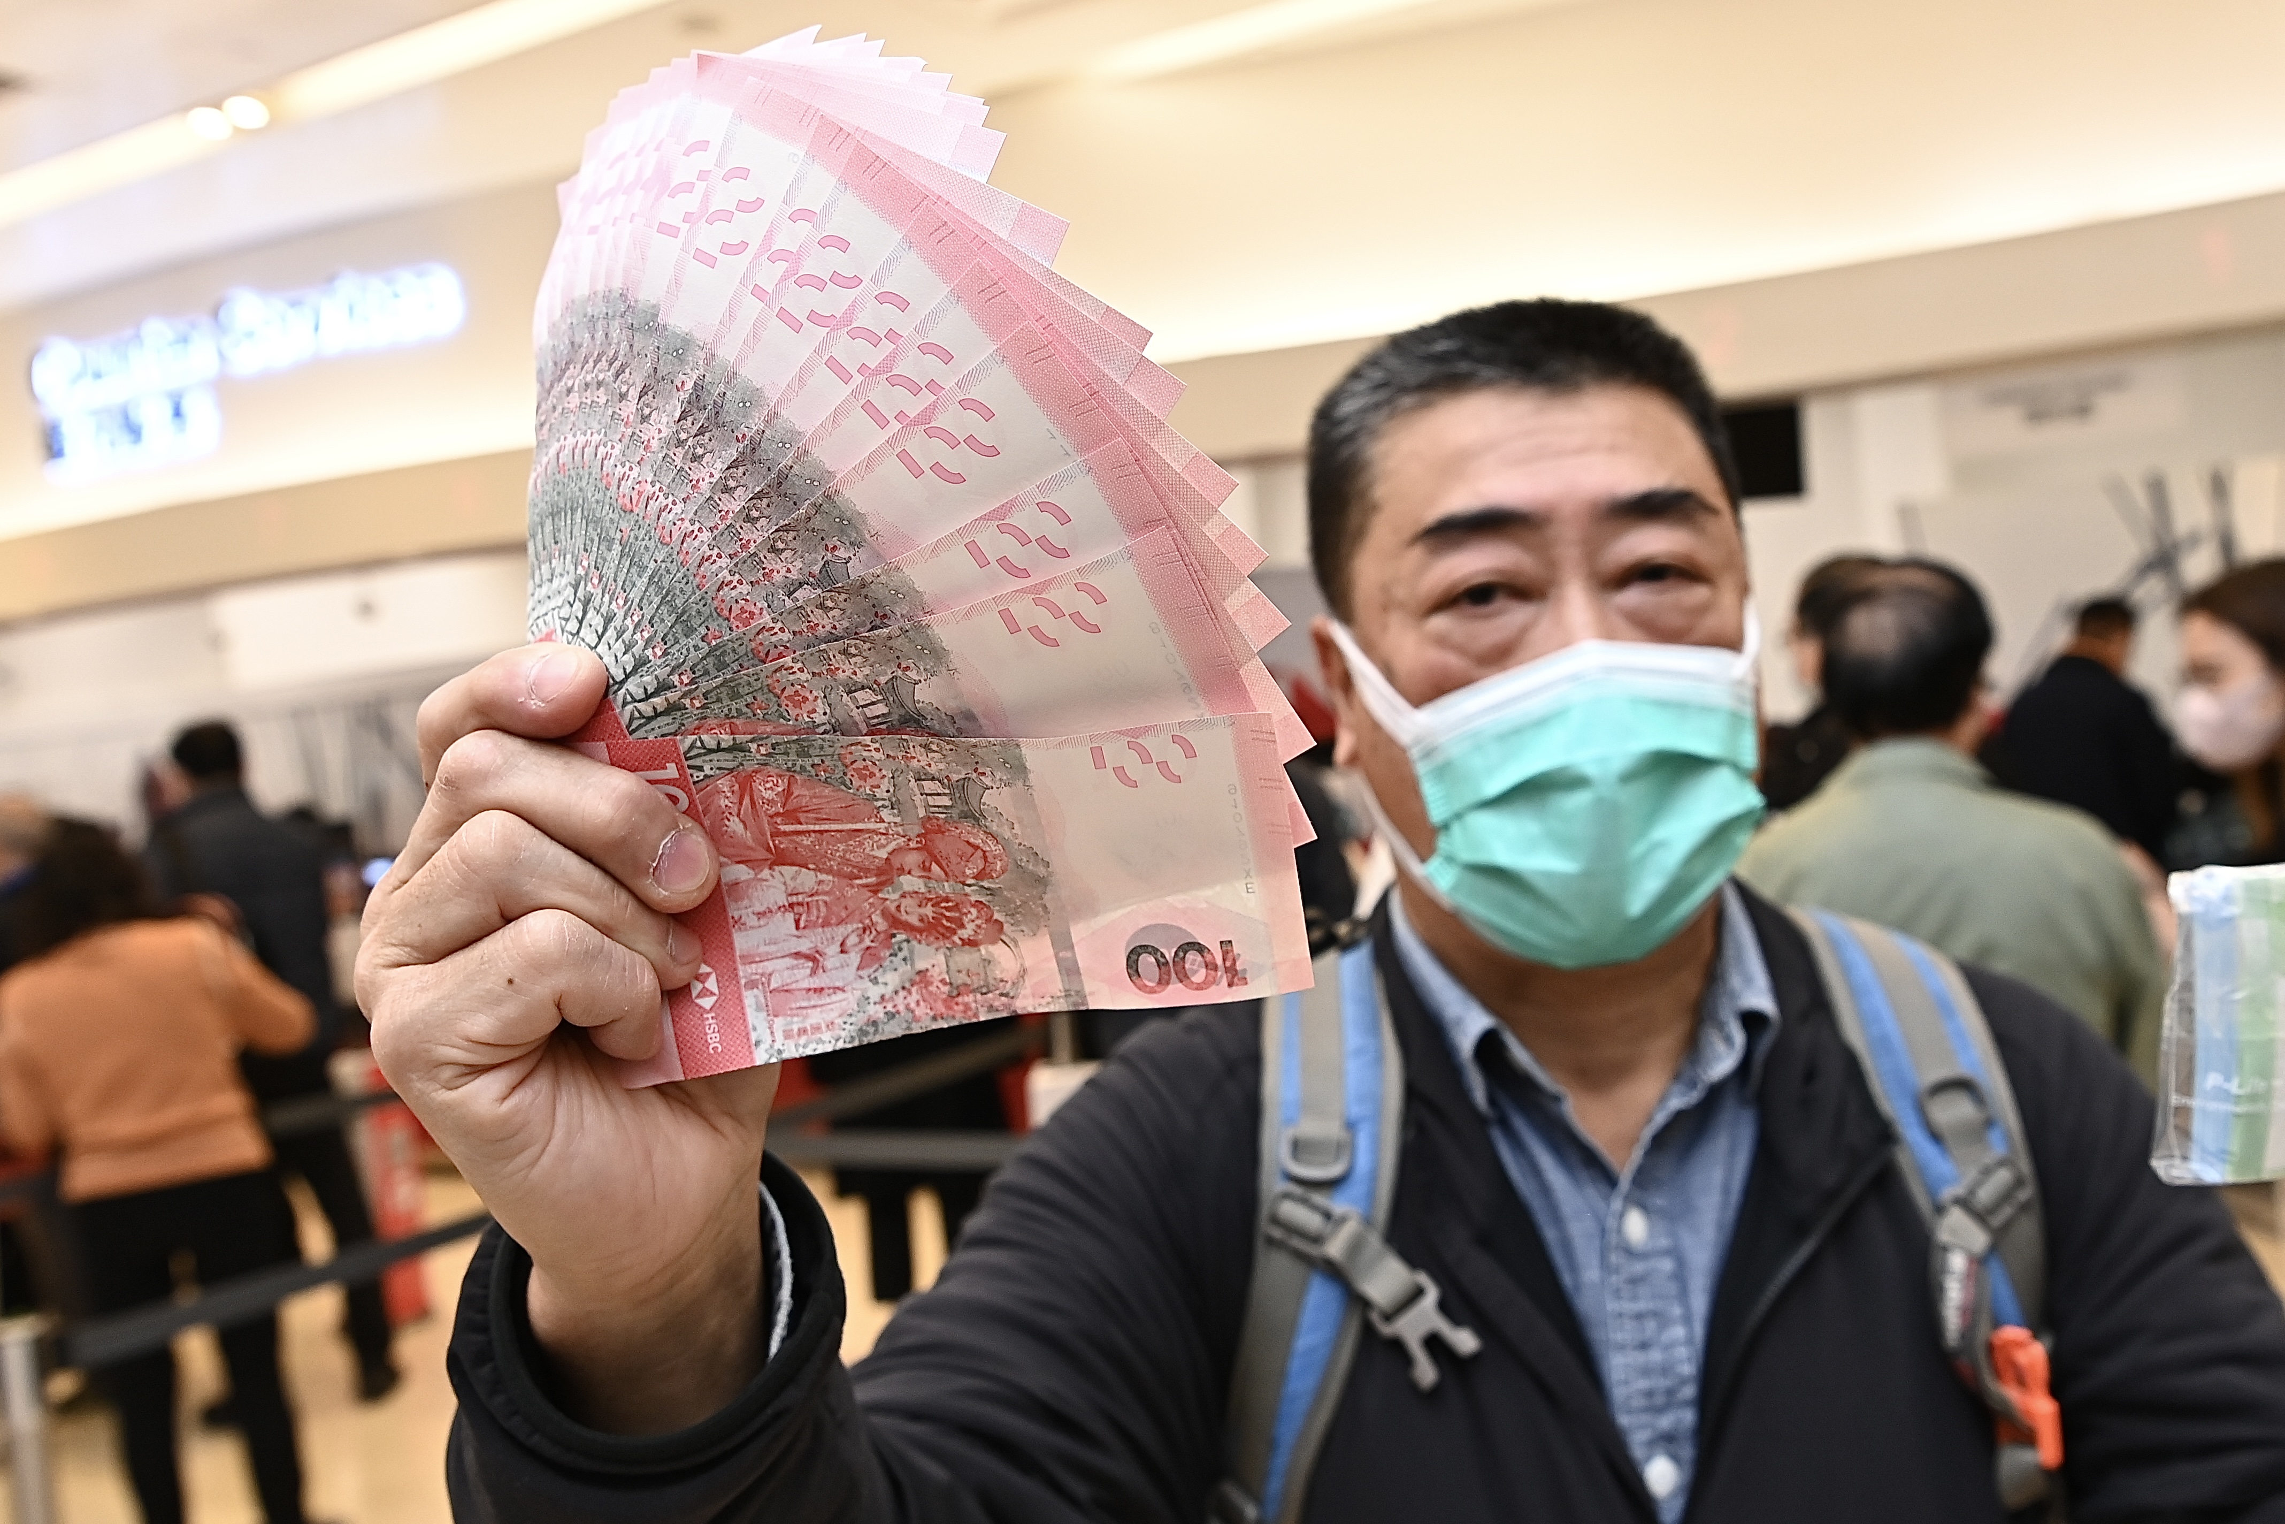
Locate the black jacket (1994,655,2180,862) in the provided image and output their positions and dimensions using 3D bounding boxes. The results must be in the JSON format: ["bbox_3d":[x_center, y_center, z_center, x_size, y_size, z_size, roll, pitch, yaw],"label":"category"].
[{"bbox_3d":[2.632,0.053,4.217,0.520,0.700,0.340,-3,3,37],"label":"black jacket"}]

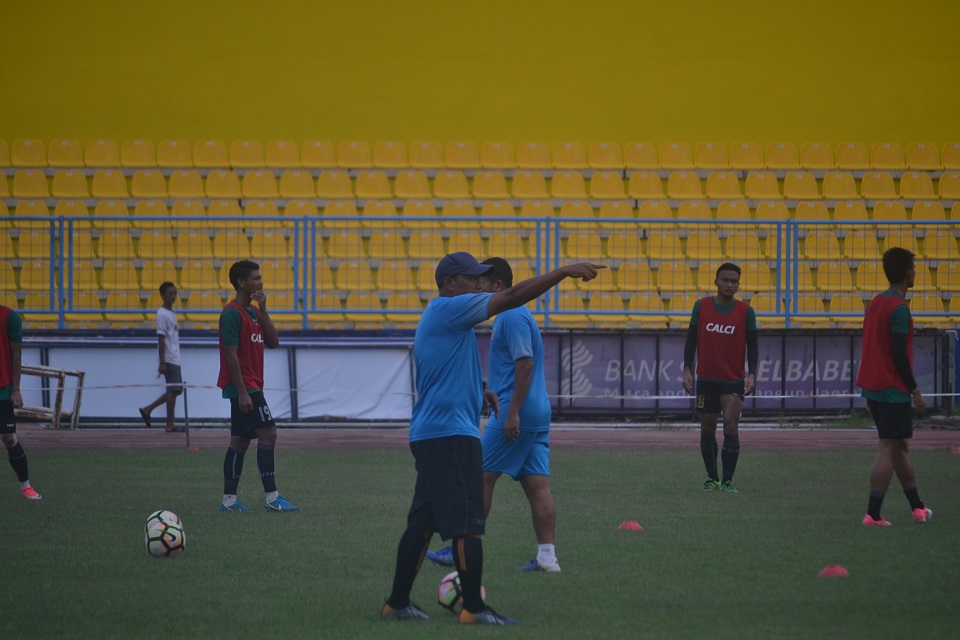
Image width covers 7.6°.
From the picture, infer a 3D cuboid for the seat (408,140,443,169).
[{"bbox_3d":[-0.678,-2.058,89.547,0.450,0.350,0.420,0,0,-4],"label":"seat"}]

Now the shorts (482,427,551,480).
[{"bbox_3d":[0.192,0.720,39.400,0.390,0.320,0.420,0,0,-5],"label":"shorts"}]

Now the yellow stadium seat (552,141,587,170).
[{"bbox_3d":[1.101,-2.023,88.555,0.440,0.345,0.420,0,0,-3],"label":"yellow stadium seat"}]

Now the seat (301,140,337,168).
[{"bbox_3d":[-2.006,-2.056,89.442,0.450,0.350,0.420,0,0,-4],"label":"seat"}]

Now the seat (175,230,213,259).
[{"bbox_3d":[-3.615,-0.949,91.106,0.455,0.355,0.410,0,0,-7],"label":"seat"}]

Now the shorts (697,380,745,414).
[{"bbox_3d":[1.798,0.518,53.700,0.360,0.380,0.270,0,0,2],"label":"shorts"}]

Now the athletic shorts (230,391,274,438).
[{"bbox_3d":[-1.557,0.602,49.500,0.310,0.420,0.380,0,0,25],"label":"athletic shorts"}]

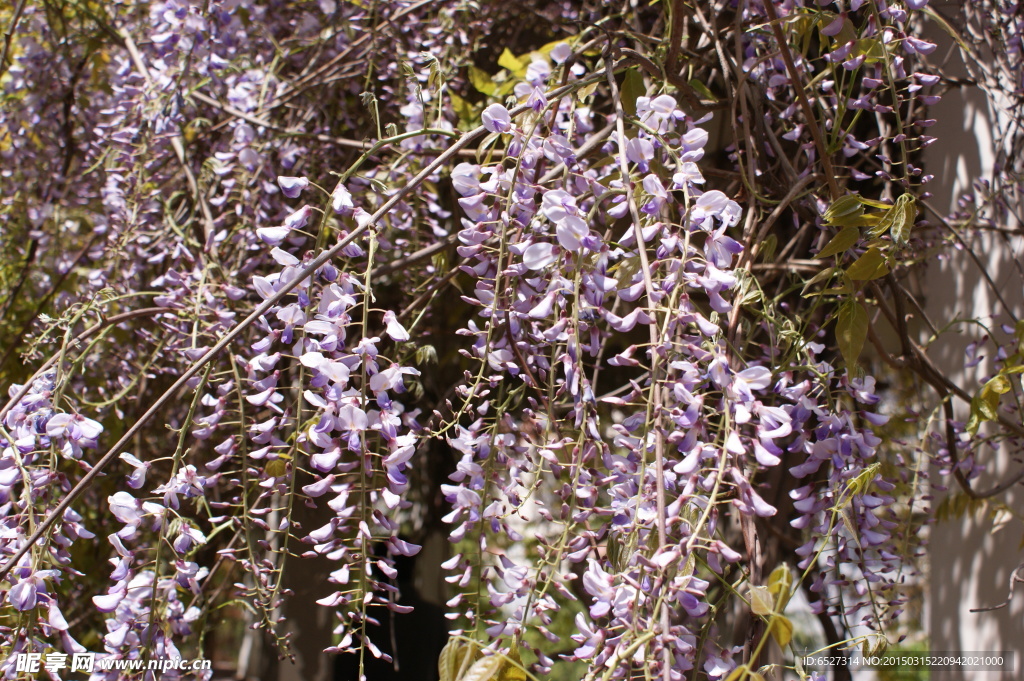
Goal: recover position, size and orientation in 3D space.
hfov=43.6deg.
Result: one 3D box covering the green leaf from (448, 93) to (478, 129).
[{"bbox_3d":[-0.051,-0.243,1.350,0.025,0.044,0.018,-27,0,0],"label":"green leaf"}]

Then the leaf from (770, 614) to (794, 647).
[{"bbox_3d":[0.237,0.256,1.120,0.020,0.033,0.014,-11,0,-16],"label":"leaf"}]

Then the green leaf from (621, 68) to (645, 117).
[{"bbox_3d":[0.118,-0.242,1.250,0.024,0.049,0.014,0,0,-11],"label":"green leaf"}]

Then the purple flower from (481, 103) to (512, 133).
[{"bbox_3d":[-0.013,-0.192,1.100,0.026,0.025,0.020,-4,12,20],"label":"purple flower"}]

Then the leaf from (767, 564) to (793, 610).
[{"bbox_3d":[0.234,0.216,1.120,0.022,0.041,0.014,3,0,-11],"label":"leaf"}]

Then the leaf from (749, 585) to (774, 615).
[{"bbox_3d":[0.216,0.226,1.110,0.019,0.029,0.012,-27,0,5],"label":"leaf"}]

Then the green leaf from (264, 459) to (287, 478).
[{"bbox_3d":[-0.217,0.117,1.170,0.020,0.017,0.010,0,6,0],"label":"green leaf"}]

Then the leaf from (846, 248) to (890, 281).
[{"bbox_3d":[0.334,-0.072,1.200,0.043,0.026,0.016,-17,0,-3],"label":"leaf"}]

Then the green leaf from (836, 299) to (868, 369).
[{"bbox_3d":[0.320,-0.002,1.200,0.030,0.069,0.016,0,0,0],"label":"green leaf"}]

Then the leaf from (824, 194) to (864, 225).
[{"bbox_3d":[0.310,-0.124,1.200,0.039,0.019,0.018,-19,0,-4],"label":"leaf"}]

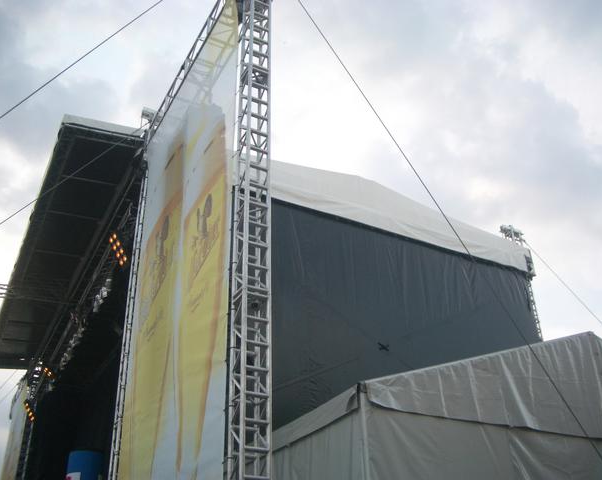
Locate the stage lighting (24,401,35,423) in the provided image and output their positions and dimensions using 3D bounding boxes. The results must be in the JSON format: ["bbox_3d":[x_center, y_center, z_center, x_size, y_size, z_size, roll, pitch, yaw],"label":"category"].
[{"bbox_3d":[-9.460,5.999,22.675,0.190,0.720,0.380,-18,-16,-38],"label":"stage lighting"}]

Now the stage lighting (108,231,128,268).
[{"bbox_3d":[-3.778,0.184,13.513,0.190,0.720,0.380,-18,-13,-44],"label":"stage lighting"}]

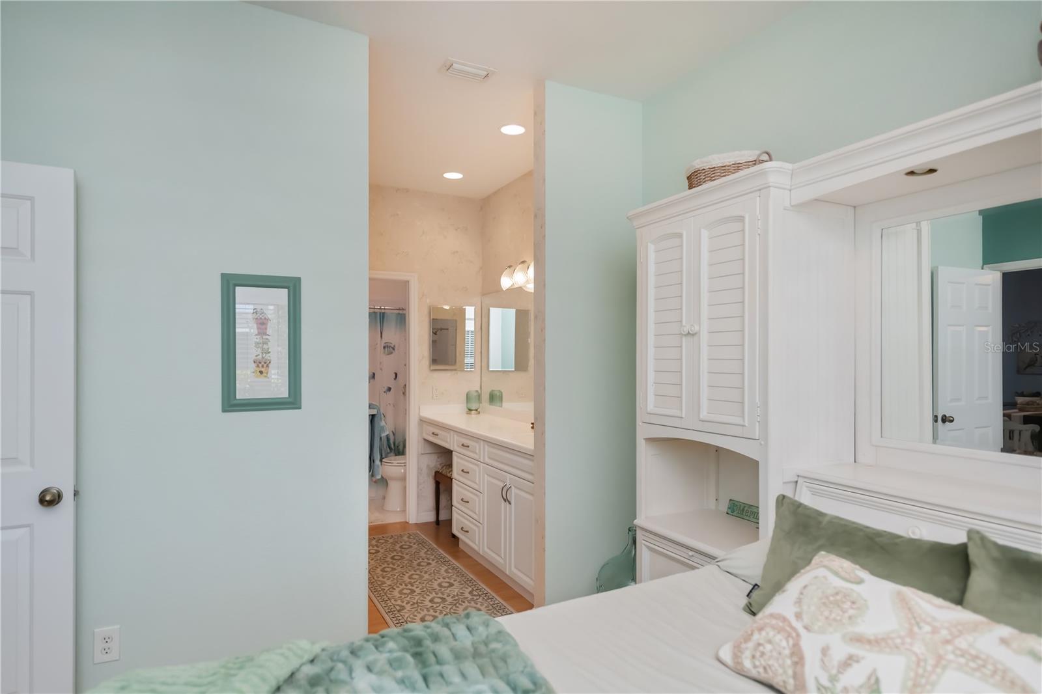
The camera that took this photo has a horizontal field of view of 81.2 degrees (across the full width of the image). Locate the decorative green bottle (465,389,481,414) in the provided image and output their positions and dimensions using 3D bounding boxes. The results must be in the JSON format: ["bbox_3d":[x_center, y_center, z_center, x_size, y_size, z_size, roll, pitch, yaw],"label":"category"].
[{"bbox_3d":[-0.412,0.470,5.218,0.120,0.218,0.120,0,0,0],"label":"decorative green bottle"}]

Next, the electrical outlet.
[{"bbox_3d":[-1.498,1.081,2.199,0.079,0.123,0.008,0,0,-27],"label":"electrical outlet"}]

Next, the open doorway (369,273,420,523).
[{"bbox_3d":[-1.262,0.428,4.944,0.840,2.096,0.130,0,0,-27],"label":"open doorway"}]

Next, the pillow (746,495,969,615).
[{"bbox_3d":[0.726,0.528,1.366,0.130,0.330,0.470,28,-12,-24],"label":"pillow"}]

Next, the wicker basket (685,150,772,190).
[{"bbox_3d":[0.836,-0.635,2.389,0.295,0.142,0.205,0,0,33],"label":"wicker basket"}]

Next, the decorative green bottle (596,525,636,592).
[{"bbox_3d":[0.544,1.155,2.923,0.345,0.610,0.345,0,0,-27],"label":"decorative green bottle"}]

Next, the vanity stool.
[{"bbox_3d":[-0.465,1.230,4.922,0.360,0.490,0.430,0,0,-27],"label":"vanity stool"}]

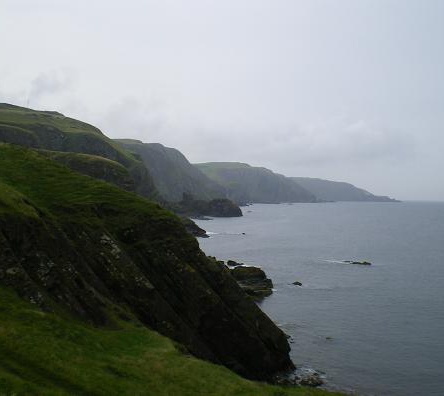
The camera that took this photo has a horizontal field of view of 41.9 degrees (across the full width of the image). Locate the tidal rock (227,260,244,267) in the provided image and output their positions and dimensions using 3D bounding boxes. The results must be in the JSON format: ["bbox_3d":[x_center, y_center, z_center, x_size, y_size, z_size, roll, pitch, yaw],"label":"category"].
[{"bbox_3d":[3.393,16.015,142.500,4.200,1.200,2.600,1,0,0],"label":"tidal rock"}]

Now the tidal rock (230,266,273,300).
[{"bbox_3d":[5.163,14.820,105.000,8.200,3.900,8.500,1,0,0],"label":"tidal rock"}]

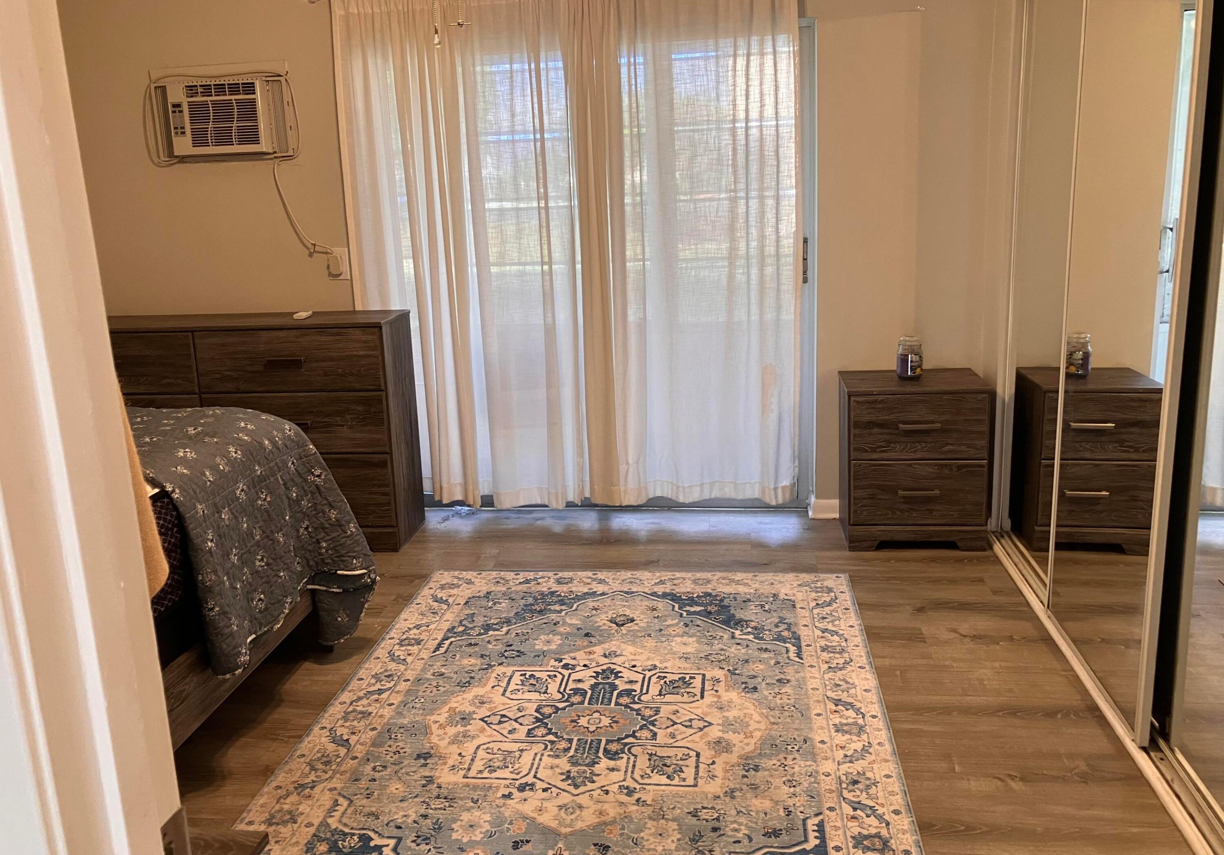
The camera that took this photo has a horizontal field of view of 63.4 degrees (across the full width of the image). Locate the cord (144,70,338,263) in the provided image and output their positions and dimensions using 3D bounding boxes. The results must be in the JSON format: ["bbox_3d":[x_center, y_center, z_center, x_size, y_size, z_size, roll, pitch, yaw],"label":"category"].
[{"bbox_3d":[-1.577,-1.089,4.179,0.785,0.780,0.090,0,13,9],"label":"cord"}]

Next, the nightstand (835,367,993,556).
[{"bbox_3d":[1.175,0.123,3.892,0.517,0.628,0.390,-1,13,7],"label":"nightstand"}]

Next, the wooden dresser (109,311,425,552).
[{"bbox_3d":[-1.620,0.012,4.216,1.540,0.930,0.385,-1,13,8],"label":"wooden dresser"}]

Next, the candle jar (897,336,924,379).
[{"bbox_3d":[1.154,-0.274,3.855,0.104,0.164,0.104,-2,13,1],"label":"candle jar"}]

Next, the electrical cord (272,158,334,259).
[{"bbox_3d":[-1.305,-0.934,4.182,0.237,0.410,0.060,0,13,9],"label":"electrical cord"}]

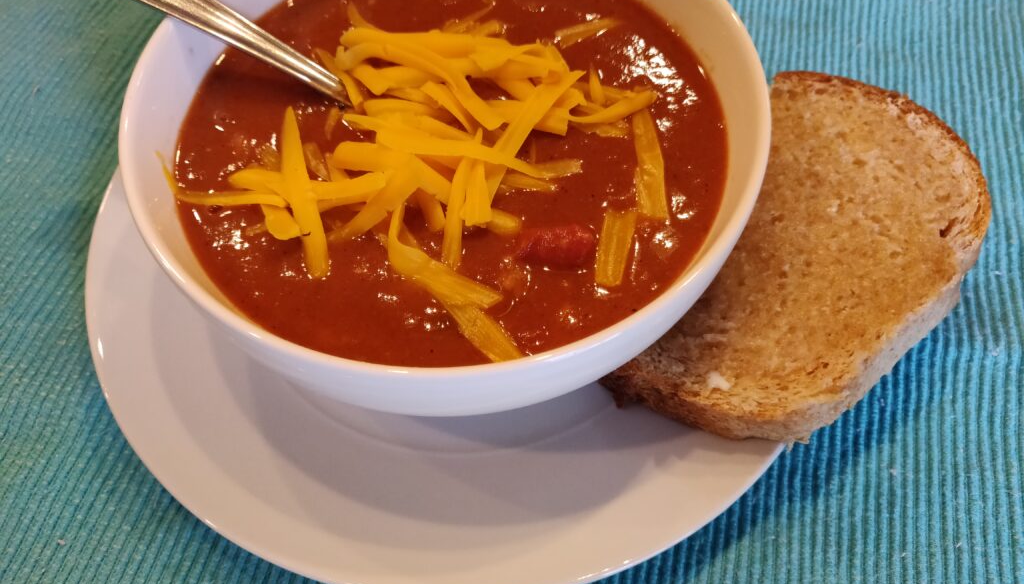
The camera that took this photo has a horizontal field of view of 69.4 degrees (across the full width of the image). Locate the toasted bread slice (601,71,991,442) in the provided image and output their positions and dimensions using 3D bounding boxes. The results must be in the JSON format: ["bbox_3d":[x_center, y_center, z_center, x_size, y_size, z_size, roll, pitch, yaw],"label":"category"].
[{"bbox_3d":[0.076,-0.009,0.209,0.125,0.018,0.082,-45,57,-11],"label":"toasted bread slice"}]

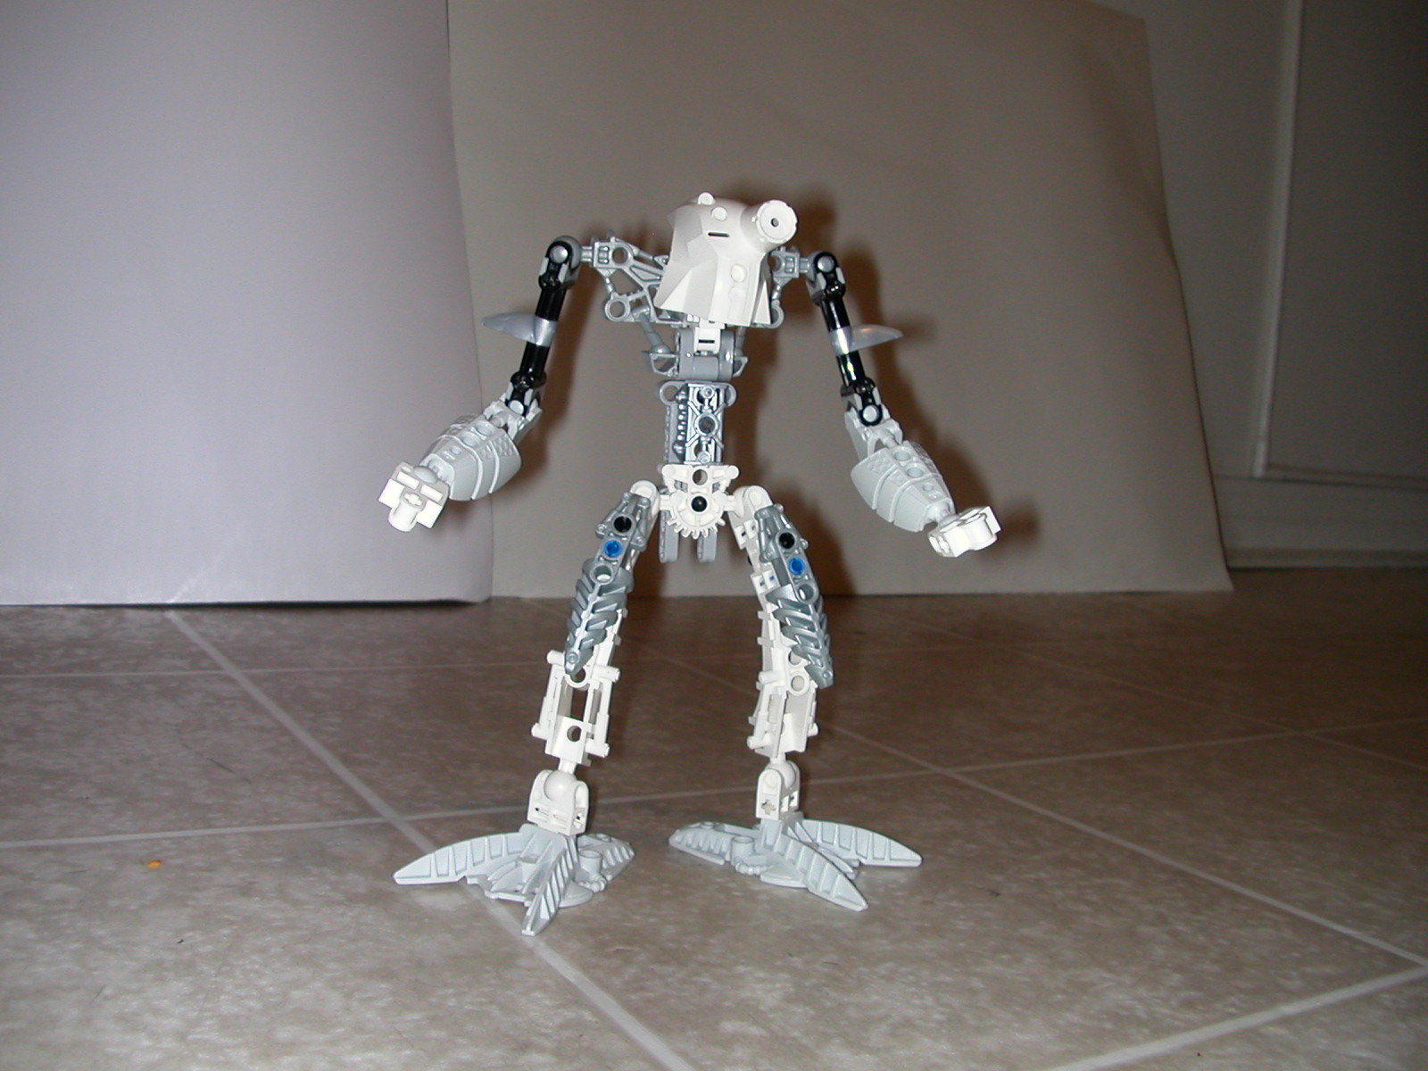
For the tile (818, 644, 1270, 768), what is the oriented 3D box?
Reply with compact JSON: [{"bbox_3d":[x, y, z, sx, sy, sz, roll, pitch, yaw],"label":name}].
[{"bbox_3d":[0.133,0.086,0.773,0.226,0.009,0.226,1,7,-31],"label":"tile"}]

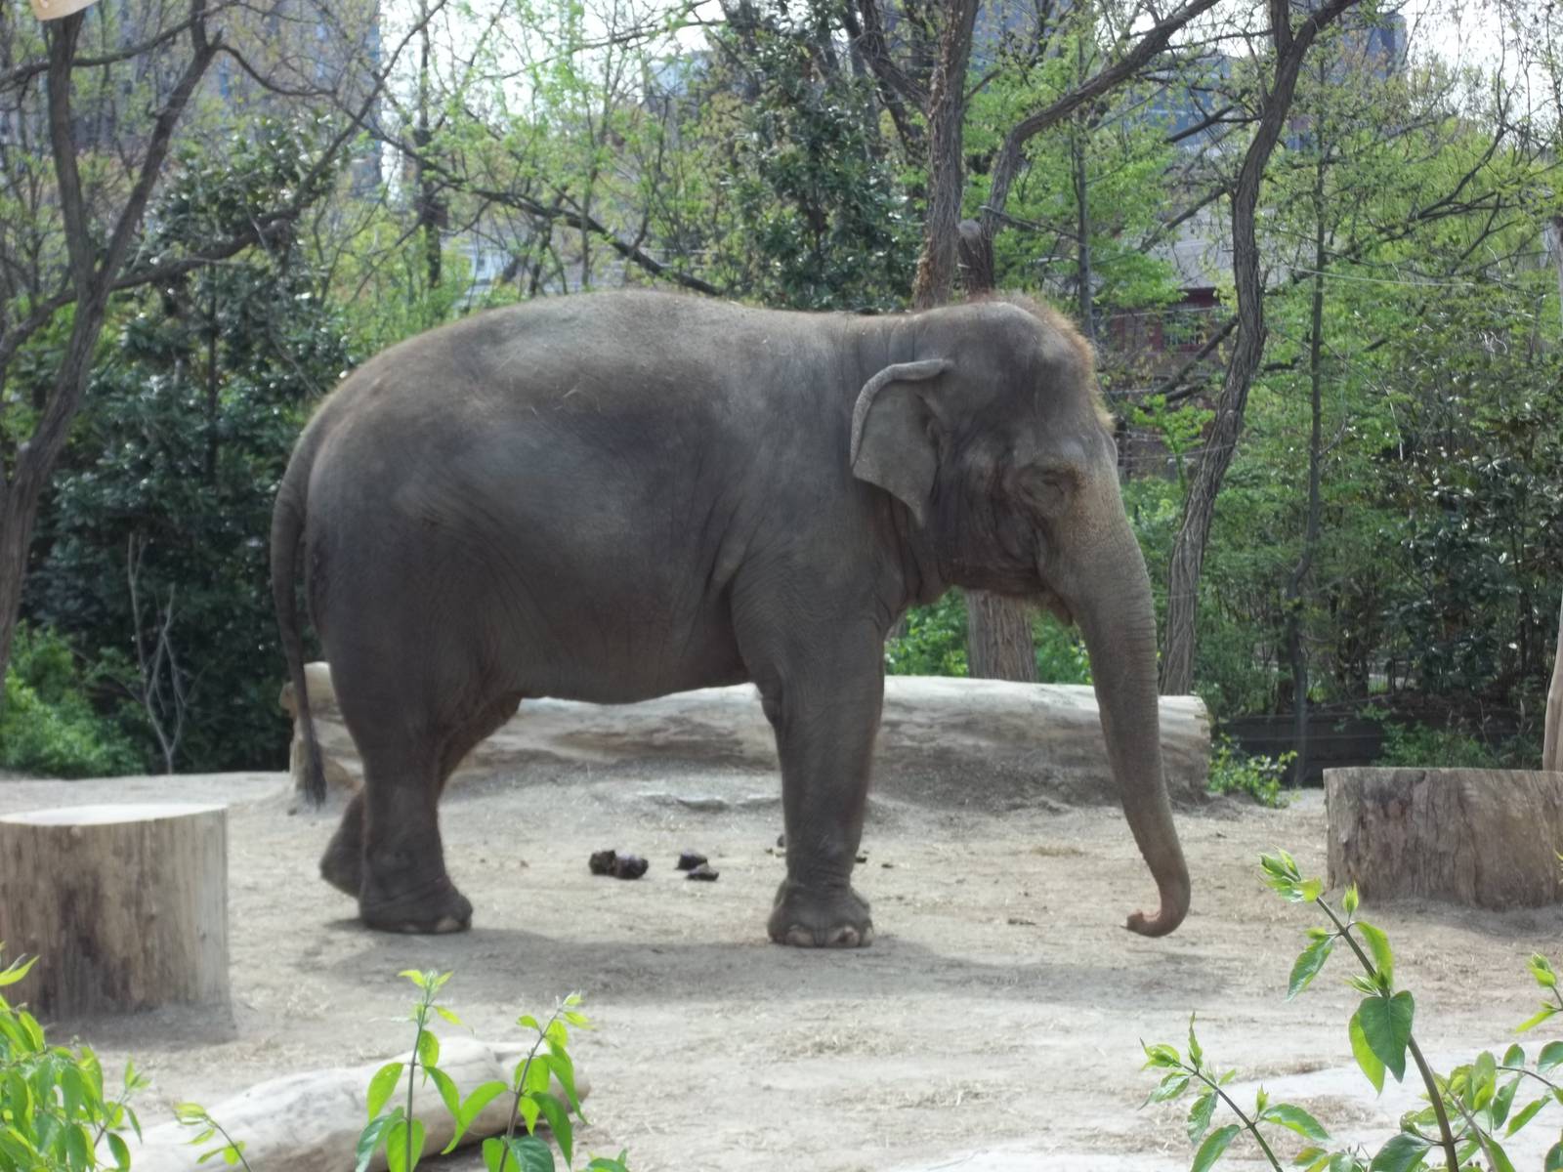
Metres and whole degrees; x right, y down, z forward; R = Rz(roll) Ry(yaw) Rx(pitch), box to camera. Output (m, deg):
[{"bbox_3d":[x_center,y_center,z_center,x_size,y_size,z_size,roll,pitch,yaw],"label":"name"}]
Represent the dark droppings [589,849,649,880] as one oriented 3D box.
[{"bbox_3d":[-0.701,1.204,18.700,0.260,0.120,0.190,0,1,0],"label":"dark droppings"}]

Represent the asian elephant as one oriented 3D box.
[{"bbox_3d":[-0.194,0.098,16.600,3.500,2.460,1.250,0,1,7],"label":"asian elephant"}]

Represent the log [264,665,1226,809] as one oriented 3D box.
[{"bbox_3d":[-0.183,0.814,23.200,4.950,0.740,0.760,0,1,0],"label":"log"}]

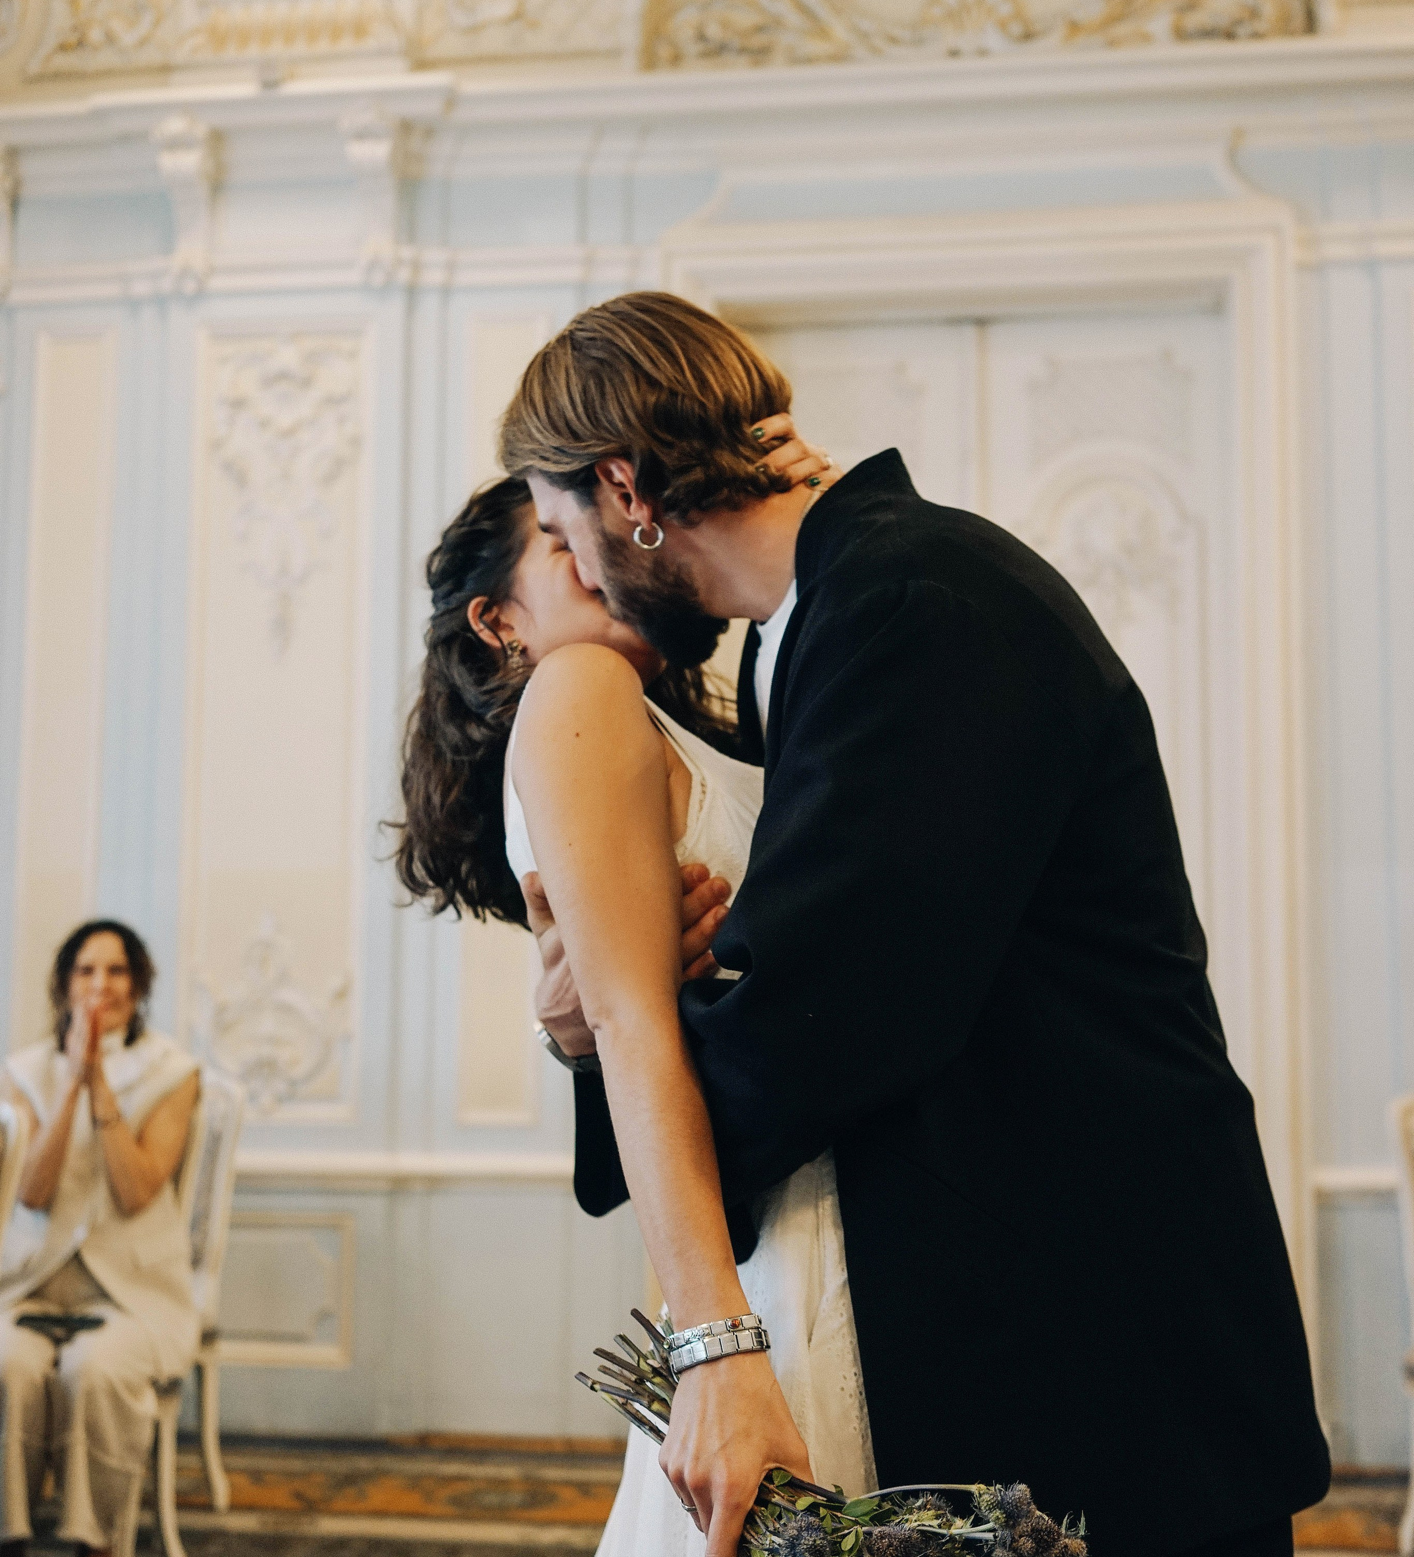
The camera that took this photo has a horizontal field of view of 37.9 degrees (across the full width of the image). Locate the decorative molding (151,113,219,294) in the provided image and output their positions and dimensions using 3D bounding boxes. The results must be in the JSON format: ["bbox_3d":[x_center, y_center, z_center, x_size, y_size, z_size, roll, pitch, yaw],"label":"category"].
[{"bbox_3d":[-1.410,-1.544,5.575,0.130,0.445,0.170,0,-5,7],"label":"decorative molding"}]

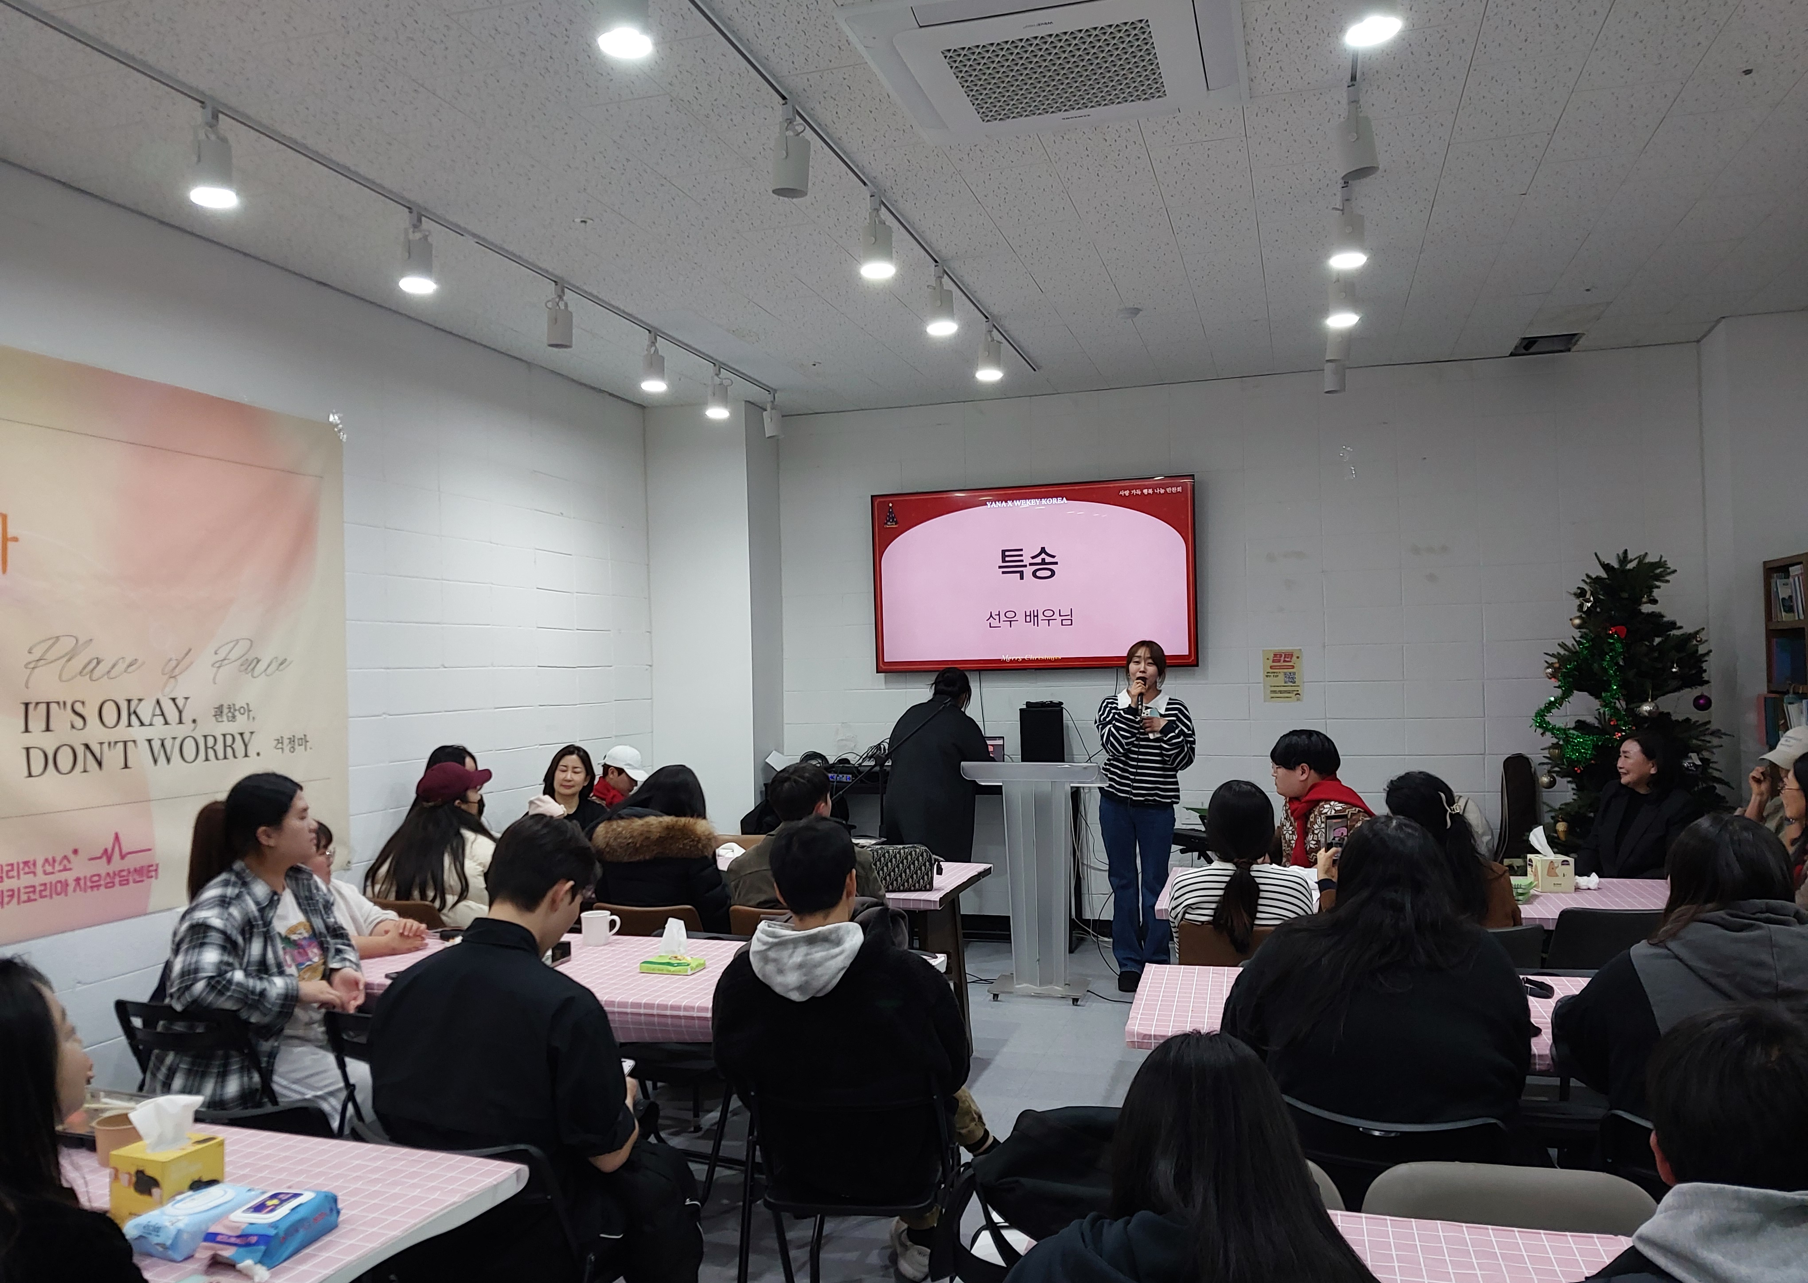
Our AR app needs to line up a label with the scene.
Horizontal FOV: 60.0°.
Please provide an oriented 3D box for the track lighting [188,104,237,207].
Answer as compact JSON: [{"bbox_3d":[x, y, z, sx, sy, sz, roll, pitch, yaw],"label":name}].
[{"bbox_3d":[-1.877,-1.320,4.241,0.105,0.255,0.105,-2,-1,14],"label":"track lighting"}]

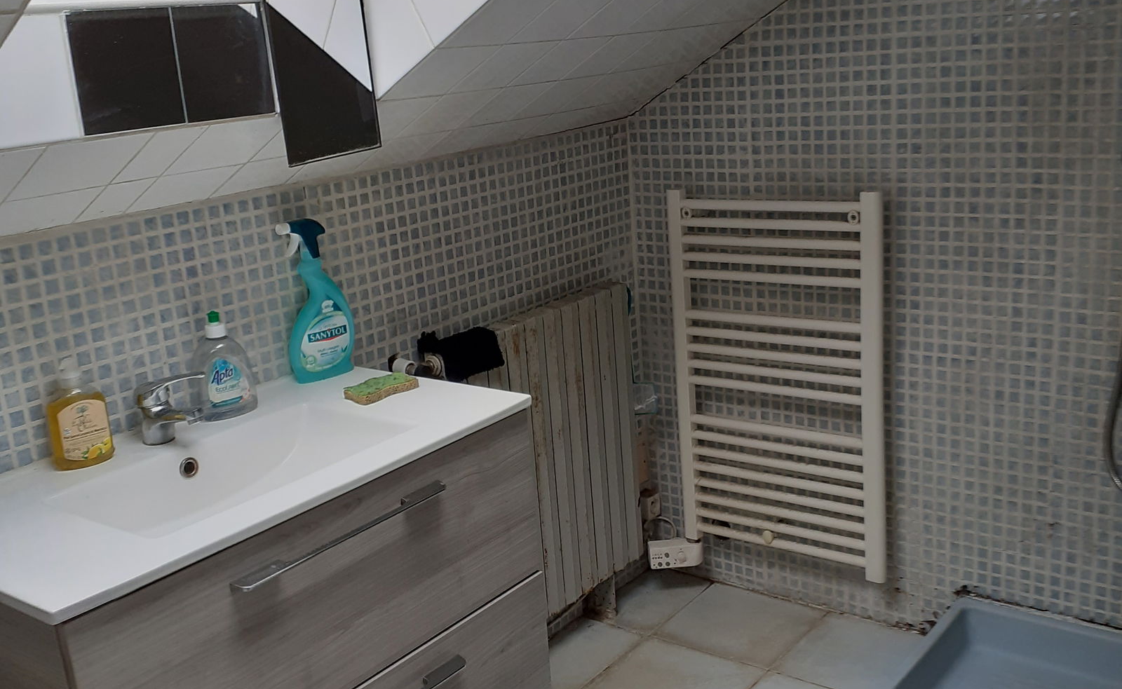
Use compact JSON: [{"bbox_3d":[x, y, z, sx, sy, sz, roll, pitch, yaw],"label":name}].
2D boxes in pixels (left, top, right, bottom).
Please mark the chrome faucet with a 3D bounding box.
[{"bbox_3d":[-0.562,0.092,1.696,0.156,0.116,0.048,7,19,37],"label":"chrome faucet"}]

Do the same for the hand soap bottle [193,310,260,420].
[{"bbox_3d":[-0.539,0.027,1.835,0.101,0.167,0.054,-15,18,-33],"label":"hand soap bottle"}]

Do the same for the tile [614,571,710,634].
[{"bbox_3d":[0.210,0.624,2.834,0.186,0.010,0.297,7,19,37],"label":"tile"}]

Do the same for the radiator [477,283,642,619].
[{"bbox_3d":[-0.032,0.282,2.527,0.067,0.716,0.616,7,19,37],"label":"radiator"}]

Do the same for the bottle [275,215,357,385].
[{"bbox_3d":[-0.422,-0.079,1.979,0.107,0.278,0.054,-15,18,-33],"label":"bottle"}]

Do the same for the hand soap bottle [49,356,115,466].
[{"bbox_3d":[-0.685,0.095,1.651,0.075,0.153,0.048,-15,18,-33],"label":"hand soap bottle"}]

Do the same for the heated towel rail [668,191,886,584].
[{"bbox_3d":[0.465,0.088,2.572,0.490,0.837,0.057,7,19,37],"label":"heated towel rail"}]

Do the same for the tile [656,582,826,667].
[{"bbox_3d":[0.406,0.647,2.686,0.302,0.010,0.297,7,19,37],"label":"tile"}]

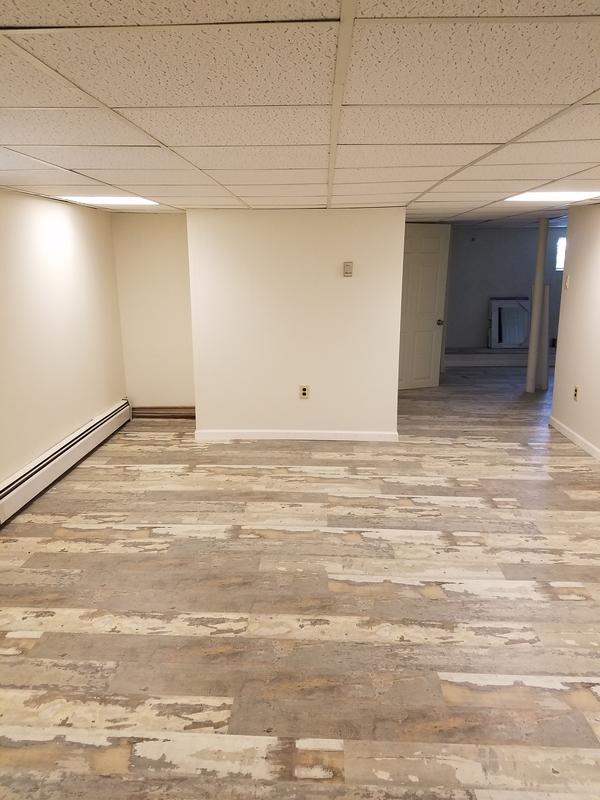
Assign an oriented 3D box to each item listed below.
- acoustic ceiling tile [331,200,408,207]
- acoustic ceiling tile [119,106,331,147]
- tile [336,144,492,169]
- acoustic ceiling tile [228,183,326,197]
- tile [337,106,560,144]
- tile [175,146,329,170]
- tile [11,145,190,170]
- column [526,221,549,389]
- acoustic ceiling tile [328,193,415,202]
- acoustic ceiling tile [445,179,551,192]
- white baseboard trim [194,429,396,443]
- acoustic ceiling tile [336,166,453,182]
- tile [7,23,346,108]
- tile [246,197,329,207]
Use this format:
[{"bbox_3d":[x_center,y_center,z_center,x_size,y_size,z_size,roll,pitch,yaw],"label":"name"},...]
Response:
[{"bbox_3d":[0.529,-1.523,4.678,0.600,0.018,0.300,0,13,2],"label":"acoustic ceiling tile"},{"bbox_3d":[-0.192,-0.854,1.881,0.600,0.018,0.600,0,13,2],"label":"acoustic ceiling tile"},{"bbox_3d":[0.441,-0.999,2.449,0.600,0.018,0.600,0,13,2],"label":"tile"},{"bbox_3d":[-0.123,-1.290,3.678,0.605,0.018,0.605,0,13,2],"label":"acoustic ceiling tile"},{"bbox_3d":[0.415,-0.848,1.853,0.605,0.018,0.605,0,13,2],"label":"tile"},{"bbox_3d":[-0.169,-1.001,2.473,0.600,0.018,0.600,0,13,2],"label":"tile"},{"bbox_3d":[-0.782,-1.000,2.478,0.605,0.018,0.605,0,13,2],"label":"tile"},{"bbox_3d":[2.664,-1.022,6.753,0.100,1.910,0.100,0,13,2],"label":"column"},{"bbox_3d":[0.511,-1.421,4.228,0.600,0.018,0.600,0,13,2],"label":"acoustic ceiling tile"},{"bbox_3d":[1.081,-1.250,3.506,0.605,0.018,0.605,0,13,2],"label":"acoustic ceiling tile"},{"bbox_3d":[-0.033,0.319,5.286,1.795,0.084,0.015,0,13,2],"label":"white baseboard trim"},{"bbox_3d":[0.464,-1.144,3.041,0.600,0.018,0.600,0,13,2],"label":"acoustic ceiling tile"},{"bbox_3d":[-0.215,-0.726,1.331,0.605,0.018,0.605,0,13,2],"label":"tile"},{"bbox_3d":[-0.102,-1.428,4.278,0.605,0.018,0.605,0,13,2],"label":"tile"}]

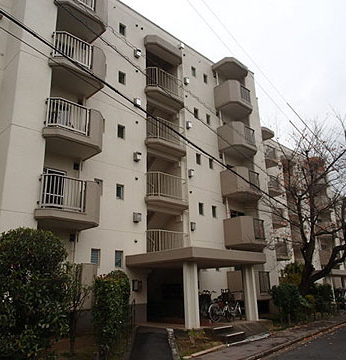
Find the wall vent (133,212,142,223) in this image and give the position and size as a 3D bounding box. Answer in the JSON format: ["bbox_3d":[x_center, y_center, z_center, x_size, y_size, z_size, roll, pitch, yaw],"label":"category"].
[{"bbox_3d":[-1.467,1.570,14.479,0.273,0.395,0.243,15,-24,-42],"label":"wall vent"}]

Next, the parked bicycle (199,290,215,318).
[{"bbox_3d":[1.368,5.440,15.045,0.557,1.063,1.720,-9,-19,24],"label":"parked bicycle"}]

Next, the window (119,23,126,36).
[{"bbox_3d":[-2.412,-7.164,16.681,0.385,0.658,0.121,15,-24,-42],"label":"window"}]

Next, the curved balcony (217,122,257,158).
[{"bbox_3d":[3.884,-2.298,20.433,2.105,1.397,1.437,15,-24,-42],"label":"curved balcony"}]

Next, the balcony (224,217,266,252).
[{"bbox_3d":[4.024,2.844,18.843,2.105,1.376,1.437,15,-24,-42],"label":"balcony"}]

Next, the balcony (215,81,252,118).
[{"bbox_3d":[3.814,-4.859,21.225,2.105,1.397,1.437,15,-24,-42],"label":"balcony"}]

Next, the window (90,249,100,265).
[{"bbox_3d":[-2.862,2.898,12.822,0.395,0.658,0.121,15,-24,-42],"label":"window"}]

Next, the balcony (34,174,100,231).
[{"bbox_3d":[-3.681,0.787,11.579,2.145,1.397,1.437,15,-24,-42],"label":"balcony"}]

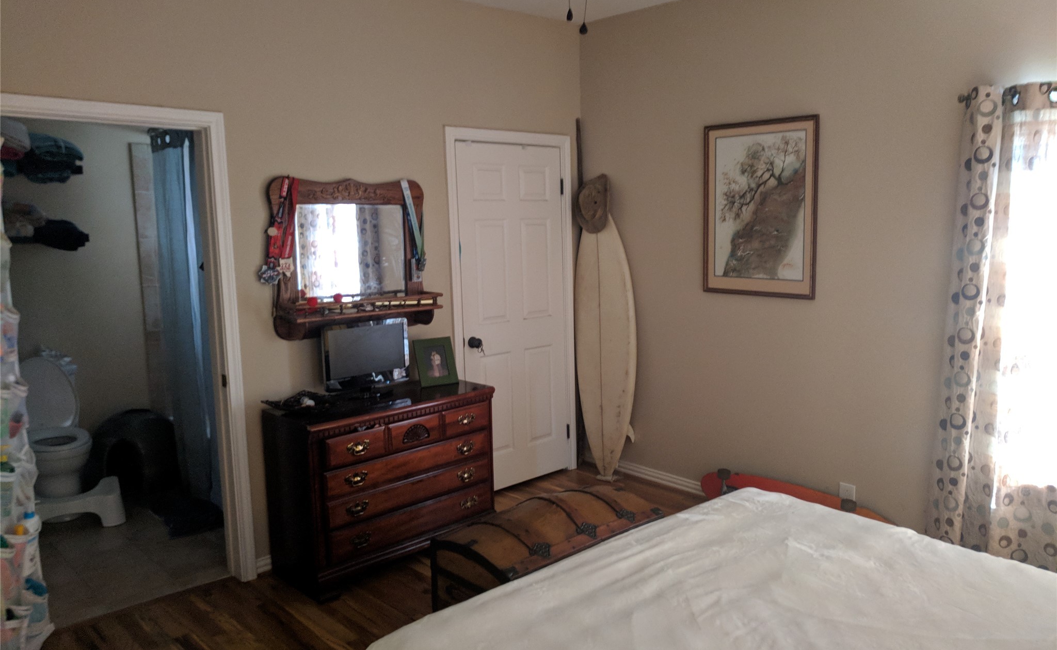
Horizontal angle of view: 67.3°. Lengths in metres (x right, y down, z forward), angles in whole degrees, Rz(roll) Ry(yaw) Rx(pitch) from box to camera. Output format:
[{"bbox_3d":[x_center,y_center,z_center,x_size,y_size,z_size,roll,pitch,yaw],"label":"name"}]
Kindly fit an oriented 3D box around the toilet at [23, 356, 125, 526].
[{"bbox_3d":[-2.707,0.661,4.520,0.470,0.870,0.780,-8,10,-42],"label":"toilet"}]

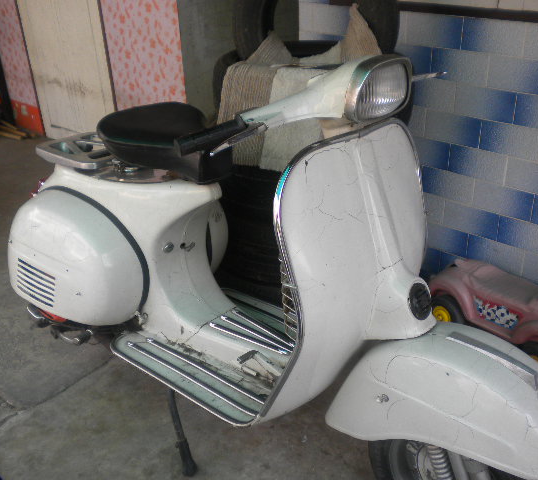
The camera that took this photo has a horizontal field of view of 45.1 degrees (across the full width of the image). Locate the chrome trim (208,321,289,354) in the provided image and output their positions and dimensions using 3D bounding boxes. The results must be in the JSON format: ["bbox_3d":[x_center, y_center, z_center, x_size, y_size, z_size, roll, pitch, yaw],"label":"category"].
[{"bbox_3d":[-0.052,0.243,1.582,0.230,0.011,0.016,16,34,31],"label":"chrome trim"}]

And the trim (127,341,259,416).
[{"bbox_3d":[-0.192,0.322,1.533,0.435,0.011,0.016,20,36,36],"label":"trim"}]

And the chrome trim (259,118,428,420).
[{"bbox_3d":[0.143,0.059,1.333,0.180,0.650,0.455,21,37,37],"label":"chrome trim"}]

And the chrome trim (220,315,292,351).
[{"bbox_3d":[-0.034,0.232,1.601,0.232,0.011,0.016,21,37,37],"label":"chrome trim"}]

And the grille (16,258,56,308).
[{"bbox_3d":[-0.615,0.117,1.715,0.170,0.110,0.035,21,37,37],"label":"grille"}]

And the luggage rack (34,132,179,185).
[{"bbox_3d":[-0.382,-0.208,1.714,0.530,0.065,0.200,21,37,37],"label":"luggage rack"}]

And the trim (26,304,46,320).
[{"bbox_3d":[-0.721,0.219,1.983,0.075,0.045,0.040,21,37,37],"label":"trim"}]

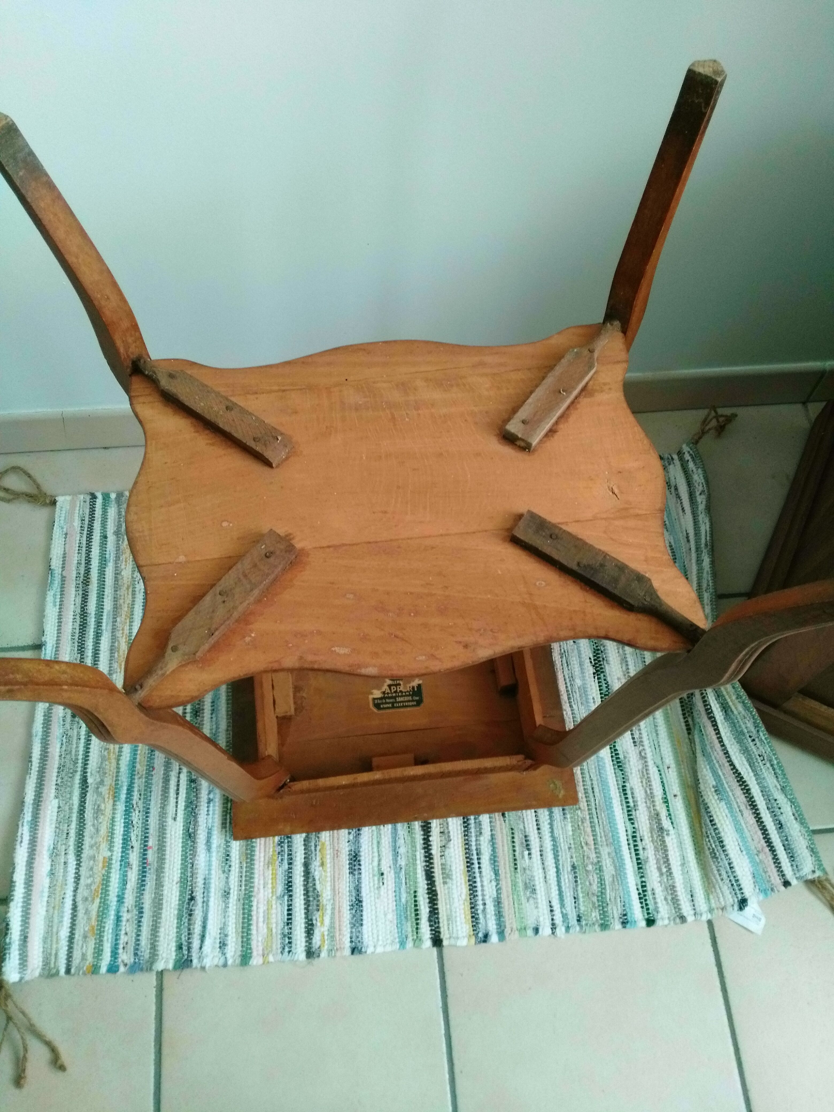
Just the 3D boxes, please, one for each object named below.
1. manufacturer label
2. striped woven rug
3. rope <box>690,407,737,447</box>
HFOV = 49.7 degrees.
[{"bbox_3d":[-0.025,0.162,1.081,0.065,0.002,0.045,-7,63,-4],"label":"manufacturer label"},{"bbox_3d":[-0.017,0.147,1.098,0.900,0.028,0.610,-4,63,-2],"label":"striped woven rug"},{"bbox_3d":[0.417,-0.185,1.274,0.088,0.022,0.049,-35,68,-17],"label":"rope"}]

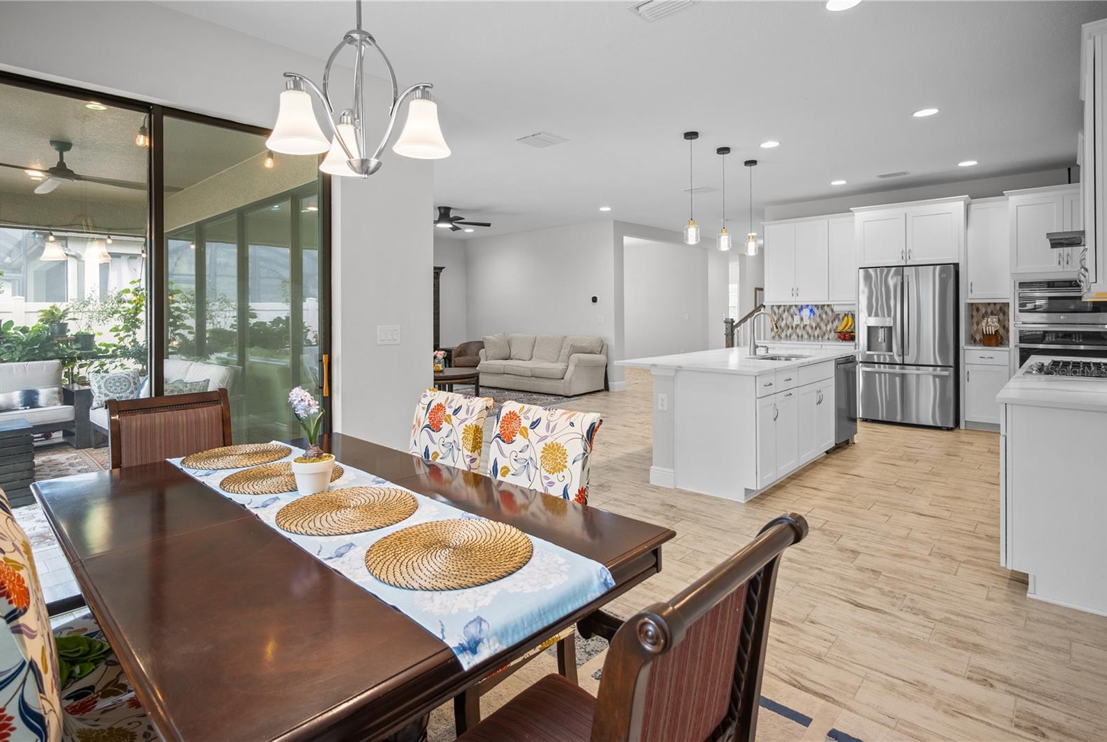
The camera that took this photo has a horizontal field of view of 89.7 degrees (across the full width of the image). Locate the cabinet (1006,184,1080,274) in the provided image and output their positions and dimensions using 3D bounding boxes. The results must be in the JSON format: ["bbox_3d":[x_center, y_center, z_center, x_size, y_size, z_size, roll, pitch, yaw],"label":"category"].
[{"bbox_3d":[5.331,-1.460,5.816,0.880,0.870,0.630,4,6,42],"label":"cabinet"}]

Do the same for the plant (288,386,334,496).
[{"bbox_3d":[-0.743,0.211,1.710,0.133,0.320,0.130,3,5,42],"label":"plant"}]

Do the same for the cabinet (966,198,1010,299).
[{"bbox_3d":[4.893,-1.335,6.239,0.376,1.140,0.330,3,5,42],"label":"cabinet"}]

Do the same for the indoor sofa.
[{"bbox_3d":[-0.182,-0.146,9.625,2.200,0.900,0.980,4,6,42],"label":"indoor sofa"}]

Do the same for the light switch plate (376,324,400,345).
[{"bbox_3d":[-1.065,-0.234,3.604,0.010,0.122,0.168,4,6,42],"label":"light switch plate"}]

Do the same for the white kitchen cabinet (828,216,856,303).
[{"bbox_3d":[3.818,-1.430,7.207,0.390,1.140,0.330,3,5,42],"label":"white kitchen cabinet"}]

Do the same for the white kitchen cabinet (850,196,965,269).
[{"bbox_3d":[4.324,-1.629,6.738,1.150,0.740,0.640,4,6,42],"label":"white kitchen cabinet"}]

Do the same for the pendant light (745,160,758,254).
[{"bbox_3d":[2.010,-1.654,5.658,0.135,0.960,0.135,4,6,42],"label":"pendant light"}]

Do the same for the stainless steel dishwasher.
[{"bbox_3d":[2.558,0.269,5.465,0.600,0.810,0.600,4,6,42],"label":"stainless steel dishwasher"}]

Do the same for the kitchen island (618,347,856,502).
[{"bbox_3d":[1.788,0.320,5.025,1.160,0.914,2.600,4,6,42],"label":"kitchen island"}]

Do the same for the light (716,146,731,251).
[{"bbox_3d":[1.607,-1.608,5.226,0.137,0.960,0.137,4,6,42],"label":"light"}]

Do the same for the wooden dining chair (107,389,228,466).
[{"bbox_3d":[-1.453,0.598,2.241,0.580,0.955,0.500,3,5,42],"label":"wooden dining chair"}]

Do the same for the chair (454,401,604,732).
[{"bbox_3d":[-0.207,0.636,1.727,0.480,0.975,0.590,3,5,42],"label":"chair"}]

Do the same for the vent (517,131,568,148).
[{"bbox_3d":[-0.097,-1.983,4.779,0.330,0.030,0.320,3,5,42],"label":"vent"}]

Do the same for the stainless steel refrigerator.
[{"bbox_3d":[4.194,-0.314,6.545,0.918,1.780,0.770,3,5,42],"label":"stainless steel refrigerator"}]

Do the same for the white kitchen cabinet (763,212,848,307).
[{"bbox_3d":[3.541,-1.494,7.674,1.180,1.160,0.360,4,6,42],"label":"white kitchen cabinet"}]

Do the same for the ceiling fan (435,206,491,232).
[{"bbox_3d":[-1.522,-2.168,7.826,1.300,0.280,1.300,3,5,42],"label":"ceiling fan"}]

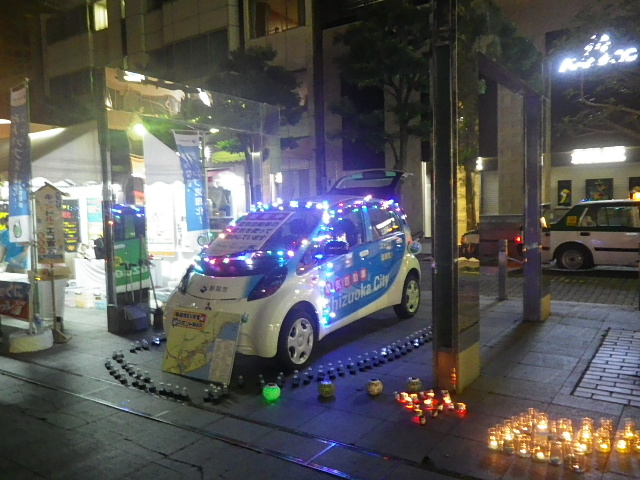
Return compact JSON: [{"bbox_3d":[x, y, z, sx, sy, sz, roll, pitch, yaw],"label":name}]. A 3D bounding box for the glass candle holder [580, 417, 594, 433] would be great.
[{"bbox_3d":[1.586,1.127,3.066,0.067,0.102,0.067,-1,3,0],"label":"glass candle holder"}]

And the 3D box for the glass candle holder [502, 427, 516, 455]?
[{"bbox_3d":[1.103,1.176,3.014,0.069,0.110,0.069,-2,3,0],"label":"glass candle holder"}]

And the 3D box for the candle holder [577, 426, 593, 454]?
[{"bbox_3d":[1.529,1.161,2.988,0.076,0.115,0.076,-2,3,0],"label":"candle holder"}]

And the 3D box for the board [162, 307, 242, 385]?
[{"bbox_3d":[-1.066,0.935,4.637,0.835,0.595,0.020,0,-14,33],"label":"board"}]

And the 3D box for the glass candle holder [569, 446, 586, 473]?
[{"bbox_3d":[1.349,1.148,2.705,0.067,0.102,0.067,-1,3,0],"label":"glass candle holder"}]

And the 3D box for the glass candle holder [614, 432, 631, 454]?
[{"bbox_3d":[1.700,1.133,2.902,0.067,0.102,0.067,-1,3,0],"label":"glass candle holder"}]

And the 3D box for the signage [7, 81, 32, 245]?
[{"bbox_3d":[-3.570,-0.883,6.135,0.520,1.820,0.050,1,4,39],"label":"signage"}]

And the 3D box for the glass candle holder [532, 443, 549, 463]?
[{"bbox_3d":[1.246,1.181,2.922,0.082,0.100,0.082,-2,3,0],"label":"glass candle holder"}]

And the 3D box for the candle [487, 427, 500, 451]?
[{"bbox_3d":[1.000,1.141,2.972,0.067,0.102,0.067,-1,3,0],"label":"candle"}]

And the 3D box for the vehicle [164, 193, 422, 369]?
[{"bbox_3d":[-0.097,0.272,5.896,1.475,1.600,3.395,1,3,31],"label":"vehicle"}]

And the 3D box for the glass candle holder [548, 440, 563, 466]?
[{"bbox_3d":[1.272,1.146,2.787,0.067,0.102,0.067,-1,3,0],"label":"glass candle holder"}]

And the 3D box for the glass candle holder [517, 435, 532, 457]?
[{"bbox_3d":[1.137,1.144,2.877,0.067,0.102,0.067,-1,3,0],"label":"glass candle holder"}]

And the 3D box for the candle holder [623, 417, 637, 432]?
[{"bbox_3d":[1.835,1.123,3.065,0.067,0.102,0.067,-1,3,0],"label":"candle holder"}]

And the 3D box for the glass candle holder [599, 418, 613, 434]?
[{"bbox_3d":[1.738,1.150,3.143,0.066,0.110,0.066,-2,3,0],"label":"glass candle holder"}]

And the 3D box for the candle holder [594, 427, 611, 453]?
[{"bbox_3d":[1.641,1.160,2.997,0.072,0.110,0.072,-2,3,0],"label":"candle holder"}]

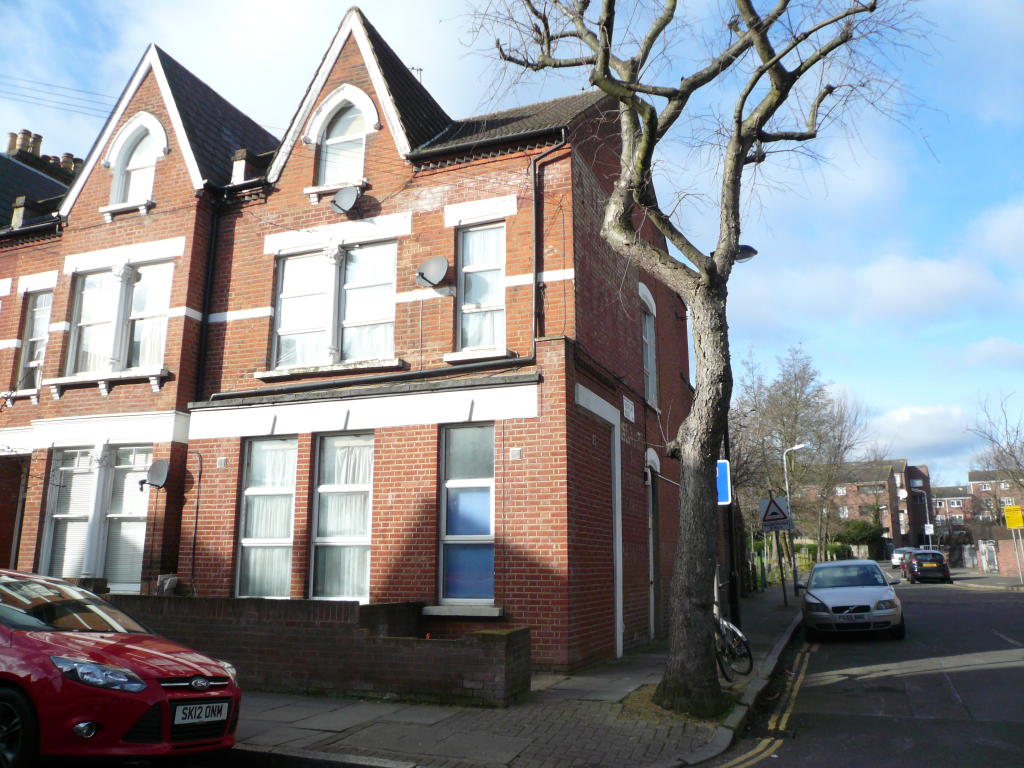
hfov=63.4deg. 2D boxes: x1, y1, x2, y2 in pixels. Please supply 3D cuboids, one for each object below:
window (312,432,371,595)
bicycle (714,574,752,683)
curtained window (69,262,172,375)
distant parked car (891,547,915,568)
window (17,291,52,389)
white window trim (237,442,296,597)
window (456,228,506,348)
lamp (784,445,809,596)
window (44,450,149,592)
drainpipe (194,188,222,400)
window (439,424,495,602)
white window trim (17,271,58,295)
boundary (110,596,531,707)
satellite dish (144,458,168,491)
[{"bbox_3d":[-2.345,1.835,11.516,0.968,2.280,0.130,-5,-13,22],"label":"window"},{"bbox_3d":[2.581,2.981,10.071,0.600,1.080,1.750,-4,-12,21],"label":"bicycle"},{"bbox_3d":[-6.320,-1.045,13.333,2.246,1.757,0.220,-4,-12,21],"label":"curtained window"},{"bbox_3d":[29.671,13.337,63.108,1.770,1.490,4.300,-5,-13,21],"label":"distant parked car"},{"bbox_3d":[-8.375,-0.745,14.654,0.730,1.810,0.150,-5,-13,21],"label":"window"},{"bbox_3d":[-3.399,1.873,11.595,0.976,2.215,0.140,-4,-12,21],"label":"white window trim"},{"bbox_3d":[-0.453,-1.343,11.560,0.902,1.781,0.140,-4,-12,21],"label":"window"},{"bbox_3d":[9.561,4.491,27.375,0.797,4.923,0.220,-4,-12,21],"label":"lamp"},{"bbox_3d":[-6.459,2.088,12.883,2.184,2.226,0.140,-5,-13,22],"label":"window"},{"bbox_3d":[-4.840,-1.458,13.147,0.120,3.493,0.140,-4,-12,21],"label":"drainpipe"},{"bbox_3d":[-0.549,1.635,10.491,0.804,2.259,0.140,-4,-12,21],"label":"window"},{"bbox_3d":[-8.454,-1.808,14.786,0.967,0.303,0.120,-4,-12,21],"label":"white window trim"},{"bbox_3d":[-2.420,2.868,9.179,5.300,0.950,0.750,-5,-13,21],"label":"boundary"},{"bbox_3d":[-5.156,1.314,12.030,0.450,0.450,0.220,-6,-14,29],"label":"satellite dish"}]

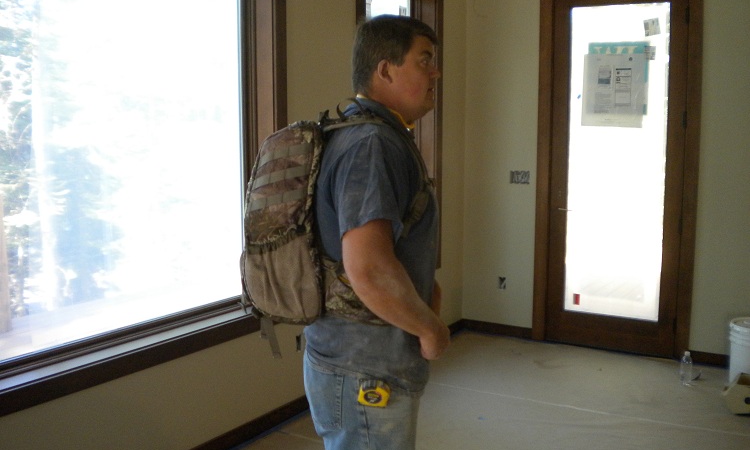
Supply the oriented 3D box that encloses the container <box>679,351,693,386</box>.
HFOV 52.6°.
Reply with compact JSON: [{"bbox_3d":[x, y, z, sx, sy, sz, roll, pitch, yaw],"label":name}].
[{"bbox_3d":[1.810,0.837,4.420,0.066,0.206,0.066,3,8,22],"label":"container"}]

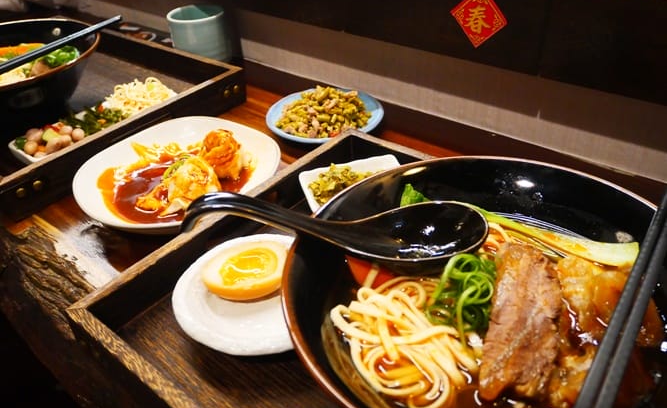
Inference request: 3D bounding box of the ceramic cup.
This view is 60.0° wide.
[{"bbox_3d":[-0.162,-0.202,0.715,0.071,0.070,0.071,-3,37,2],"label":"ceramic cup"}]

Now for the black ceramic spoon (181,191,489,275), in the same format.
[{"bbox_3d":[0.003,0.014,0.318,0.170,0.055,0.051,-6,37,-2],"label":"black ceramic spoon"}]

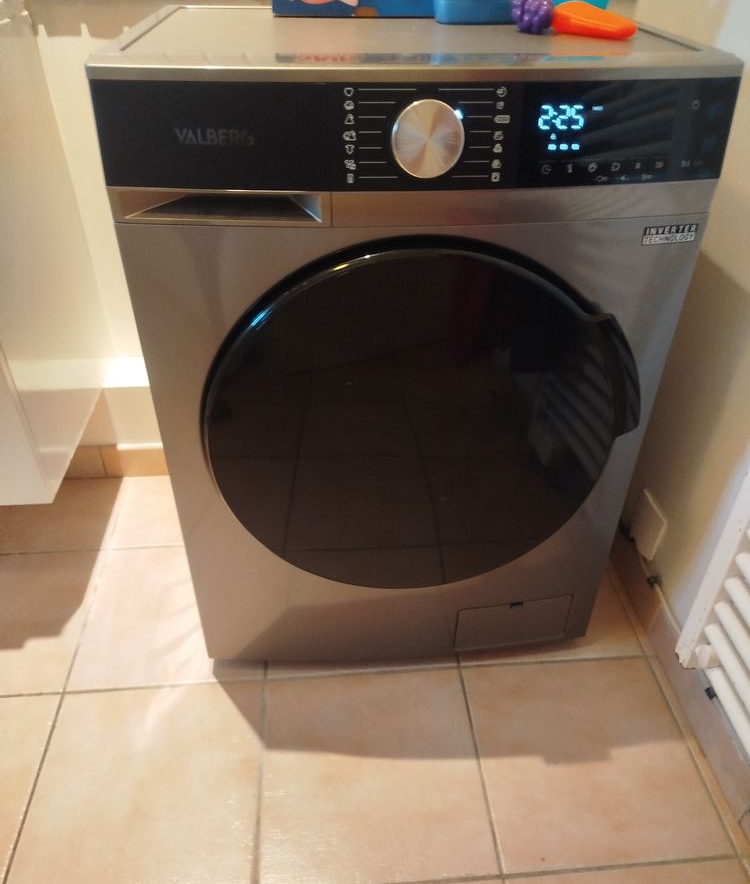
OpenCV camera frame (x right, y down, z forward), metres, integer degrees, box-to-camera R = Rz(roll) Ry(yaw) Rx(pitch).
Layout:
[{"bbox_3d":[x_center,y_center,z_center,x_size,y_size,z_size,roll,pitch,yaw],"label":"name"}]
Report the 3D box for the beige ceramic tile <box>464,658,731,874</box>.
[{"bbox_3d":[0.298,0.445,0.993,0.302,0.012,0.302,-2,36,-4],"label":"beige ceramic tile"}]

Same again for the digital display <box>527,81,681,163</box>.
[{"bbox_3d":[0.212,-0.301,0.653,0.150,0.074,0.012,-2,36,-4],"label":"digital display"}]

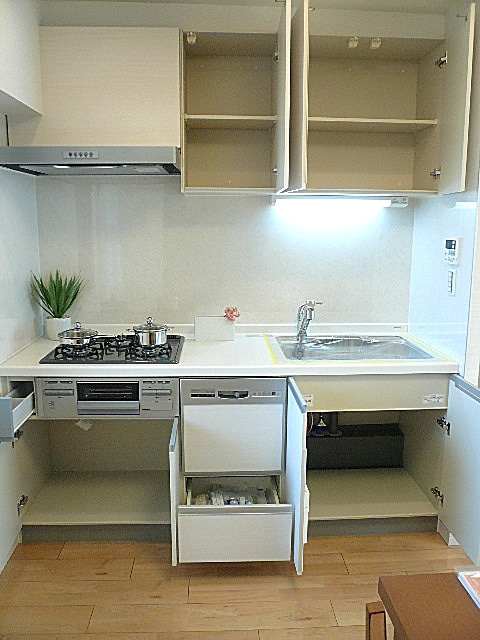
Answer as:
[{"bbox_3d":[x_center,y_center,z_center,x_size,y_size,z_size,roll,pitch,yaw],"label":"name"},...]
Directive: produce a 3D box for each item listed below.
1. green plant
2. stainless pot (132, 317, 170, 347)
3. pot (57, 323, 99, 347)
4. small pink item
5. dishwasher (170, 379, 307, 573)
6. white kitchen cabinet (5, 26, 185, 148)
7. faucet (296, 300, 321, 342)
[{"bbox_3d":[-0.909,-0.120,2.592,0.270,0.250,0.250,0,10,-3],"label":"green plant"},{"bbox_3d":[-0.406,0.045,2.364,0.190,0.115,0.165,0,10,-3],"label":"stainless pot"},{"bbox_3d":[-0.737,0.056,2.367,0.190,0.090,0.190,0,10,-3],"label":"pot"},{"bbox_3d":[-0.038,-0.026,2.602,0.078,0.080,0.060,0,10,-3],"label":"small pink item"},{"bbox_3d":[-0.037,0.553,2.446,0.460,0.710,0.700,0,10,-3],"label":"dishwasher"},{"bbox_3d":[-0.634,-1.021,2.387,0.750,0.515,0.350,0,10,-3],"label":"white kitchen cabinet"},{"bbox_3d":[0.337,0.017,2.562,0.098,0.215,0.170,-4,11,-22],"label":"faucet"}]

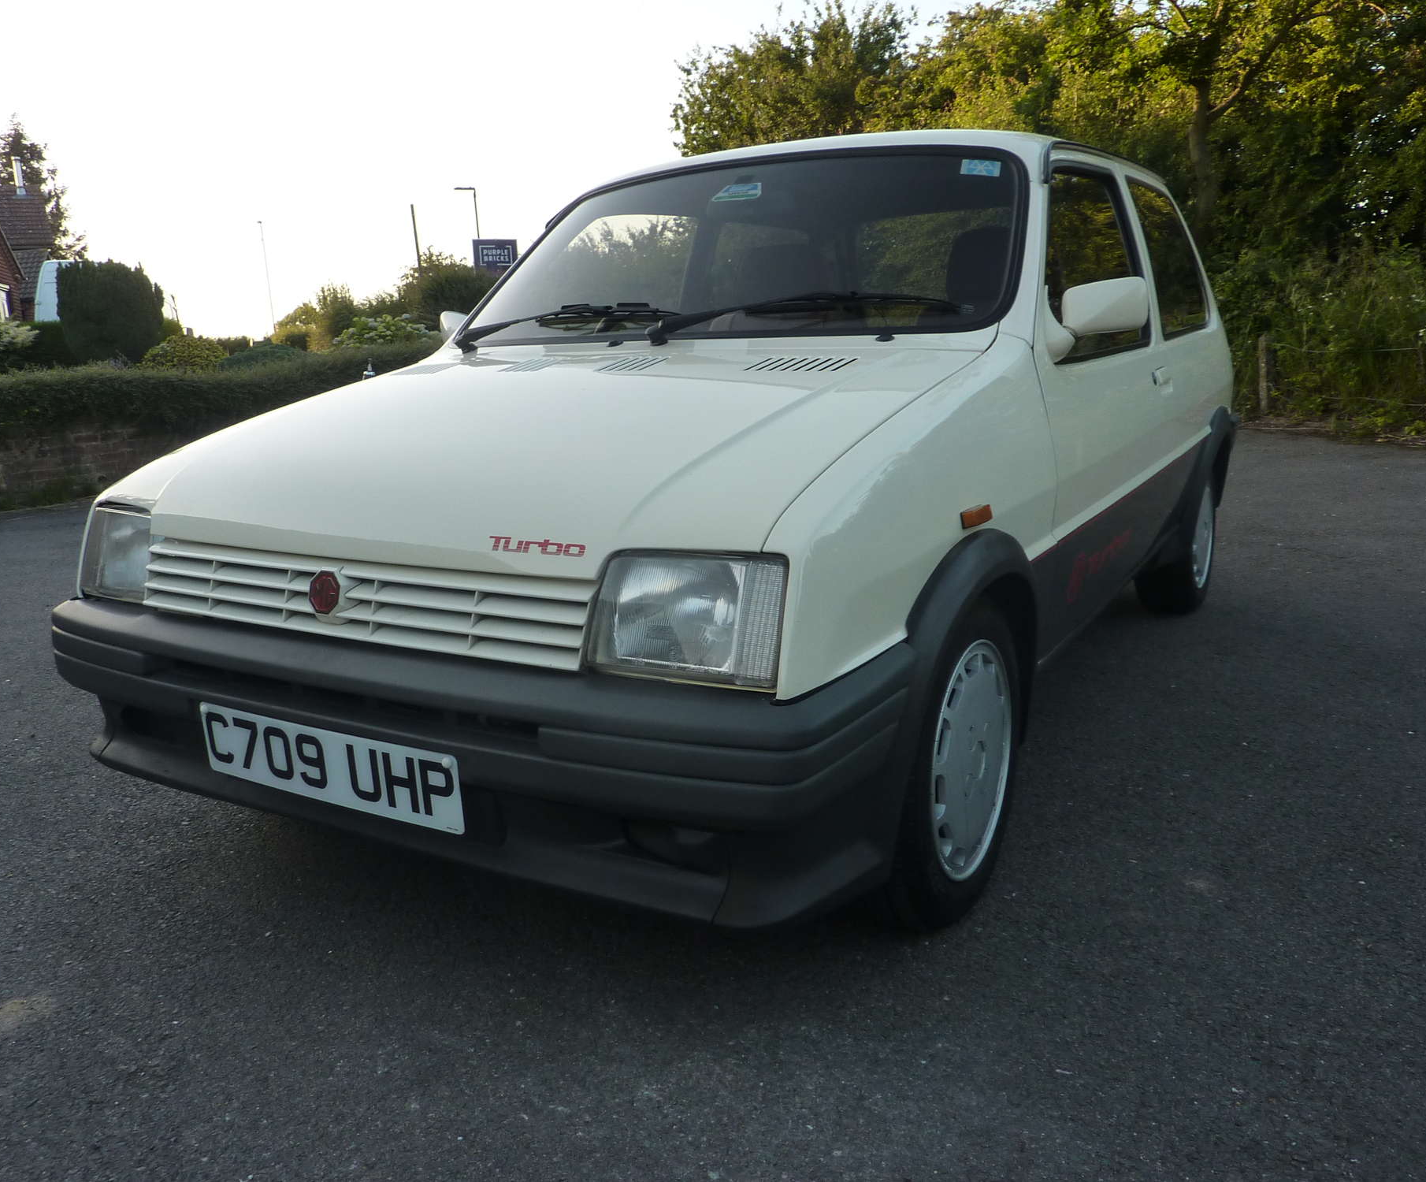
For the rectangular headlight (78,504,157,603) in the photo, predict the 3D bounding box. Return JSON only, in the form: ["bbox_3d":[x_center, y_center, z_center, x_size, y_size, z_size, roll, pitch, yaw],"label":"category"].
[{"bbox_3d":[-0.985,-0.067,1.916,0.250,0.155,0.115,6,15,30],"label":"rectangular headlight"}]

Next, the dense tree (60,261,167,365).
[{"bbox_3d":[-8.737,-3.769,16.500,1.400,1.950,1.400,-8,14,-26],"label":"dense tree"}]

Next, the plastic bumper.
[{"bbox_3d":[-0.481,0.202,1.708,1.540,0.345,0.340,6,15,30],"label":"plastic bumper"}]

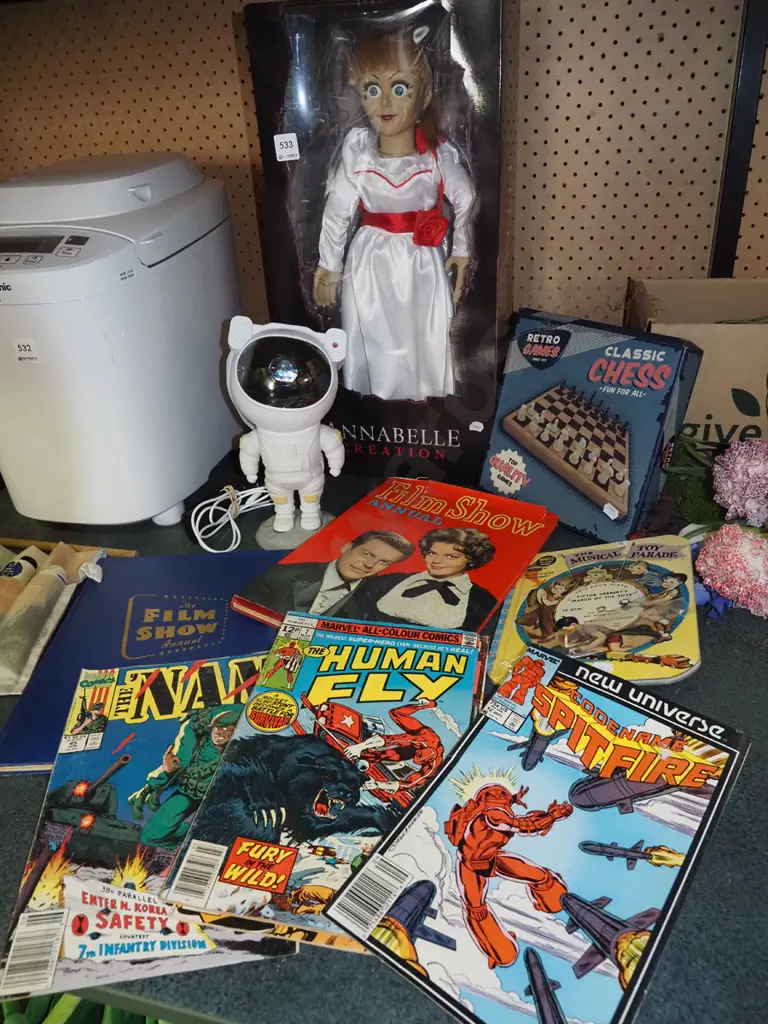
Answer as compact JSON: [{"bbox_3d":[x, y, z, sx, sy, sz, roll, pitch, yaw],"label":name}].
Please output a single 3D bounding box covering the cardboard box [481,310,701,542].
[{"bbox_3d":[0.219,-0.097,0.790,0.047,0.214,0.205,-6,23,-42],"label":"cardboard box"}]

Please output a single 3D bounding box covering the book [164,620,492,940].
[{"bbox_3d":[-0.024,0.167,0.510,0.168,0.008,0.260,5,33,9],"label":"book"}]

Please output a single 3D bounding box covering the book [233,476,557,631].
[{"bbox_3d":[0.027,0.050,0.716,0.217,0.018,0.282,15,33,28],"label":"book"}]

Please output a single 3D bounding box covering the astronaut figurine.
[{"bbox_3d":[-0.106,-0.089,0.764,0.120,0.235,0.112,-4,28,-1],"label":"astronaut figurine"}]

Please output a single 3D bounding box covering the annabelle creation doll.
[{"bbox_3d":[0.014,-0.350,0.884,0.208,0.435,0.100,0,20,7],"label":"annabelle creation doll"}]

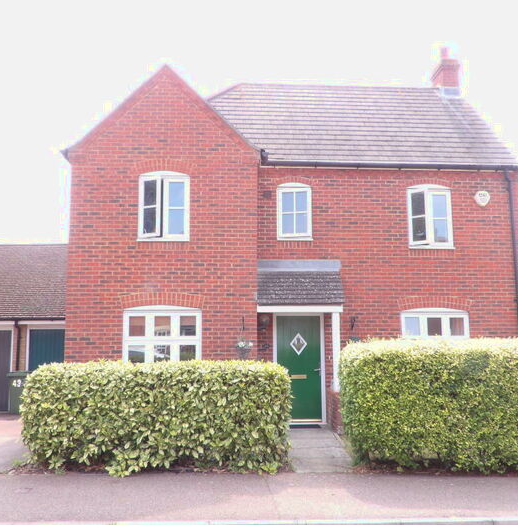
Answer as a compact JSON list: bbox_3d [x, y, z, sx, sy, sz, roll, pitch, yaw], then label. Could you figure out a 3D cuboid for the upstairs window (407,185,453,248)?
[{"bbox_3d":[3.391,-0.892,11.254,0.910,1.292,0.150,0,-7,-3],"label":"upstairs window"}]

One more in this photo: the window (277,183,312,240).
[{"bbox_3d":[0.702,-0.985,11.143,0.697,1.150,0.120,0,-7,-3],"label":"window"}]

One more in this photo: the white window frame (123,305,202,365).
[{"bbox_3d":[-1.699,1.406,9.981,1.367,1.270,0.120,0,-7,-3],"label":"white window frame"}]

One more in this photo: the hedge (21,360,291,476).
[{"bbox_3d":[-1.310,2.012,7.608,3.431,1.317,1.000,0,-7,-3],"label":"hedge"}]

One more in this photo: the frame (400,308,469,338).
[{"bbox_3d":[3.413,1.531,10.982,1.353,1.270,0.120,0,-7,-3],"label":"frame"}]

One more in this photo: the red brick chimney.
[{"bbox_3d":[4.908,-4.968,14.977,0.460,1.525,0.840,0,-7,-3],"label":"red brick chimney"}]

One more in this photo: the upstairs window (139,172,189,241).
[{"bbox_3d":[-1.713,-1.004,10.251,0.914,1.288,0.150,0,-7,-3],"label":"upstairs window"}]

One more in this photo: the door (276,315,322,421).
[{"bbox_3d":[0.758,2.001,10.786,0.859,1.972,0.080,0,-7,-3],"label":"door"}]

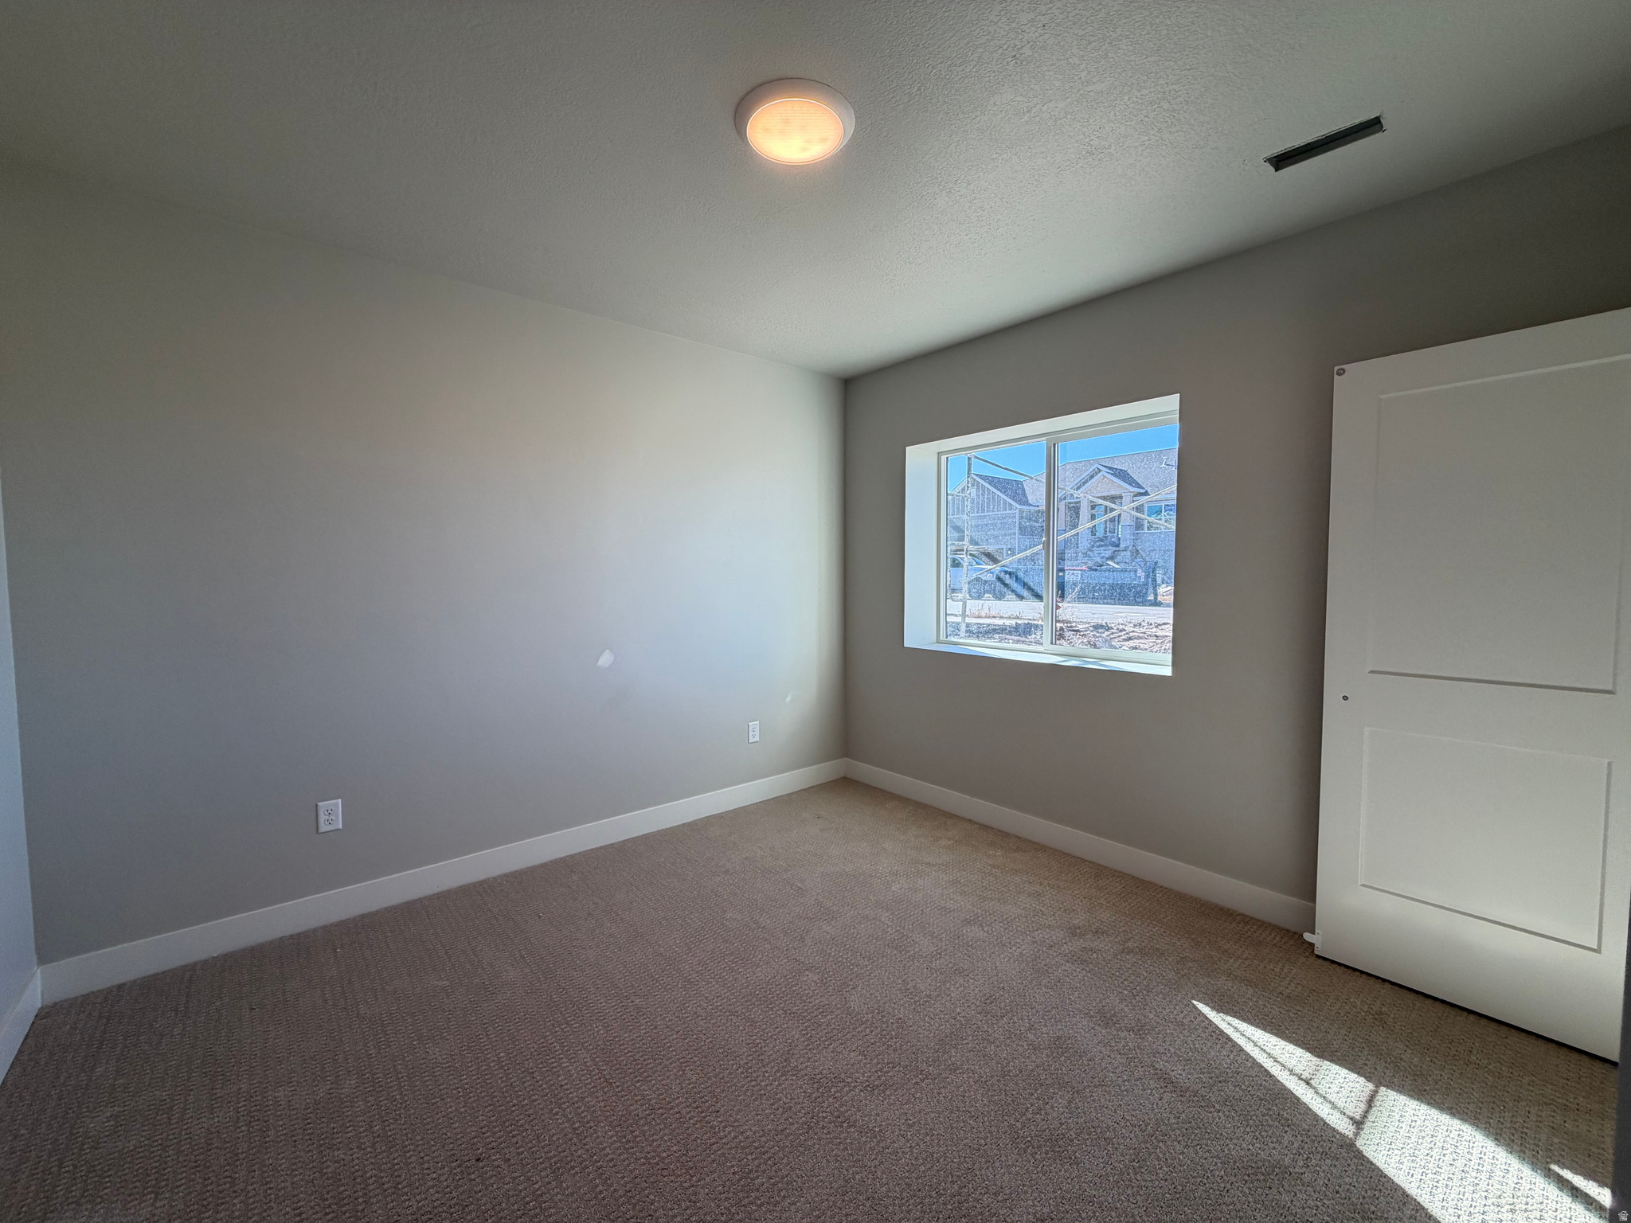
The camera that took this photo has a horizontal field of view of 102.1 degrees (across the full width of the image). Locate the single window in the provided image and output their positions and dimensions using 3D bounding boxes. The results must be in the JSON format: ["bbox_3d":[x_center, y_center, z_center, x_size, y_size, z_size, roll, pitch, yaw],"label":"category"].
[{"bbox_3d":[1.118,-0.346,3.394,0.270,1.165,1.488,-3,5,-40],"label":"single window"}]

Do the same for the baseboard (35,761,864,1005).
[{"bbox_3d":[-1.124,1.109,3.215,3.490,0.126,0.018,-3,5,-40],"label":"baseboard"}]

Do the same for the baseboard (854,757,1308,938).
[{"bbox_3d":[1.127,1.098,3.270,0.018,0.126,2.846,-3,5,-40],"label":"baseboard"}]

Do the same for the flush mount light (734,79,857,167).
[{"bbox_3d":[-0.052,-1.309,1.796,0.325,0.037,0.325,0,4,0],"label":"flush mount light"}]

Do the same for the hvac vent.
[{"bbox_3d":[1.456,-1.345,1.893,0.090,0.025,0.259,-3,5,-40],"label":"hvac vent"}]

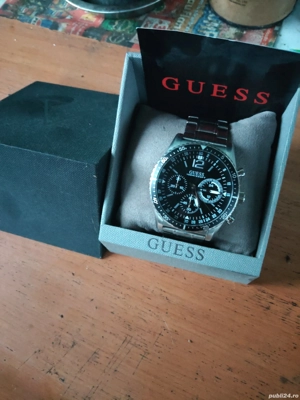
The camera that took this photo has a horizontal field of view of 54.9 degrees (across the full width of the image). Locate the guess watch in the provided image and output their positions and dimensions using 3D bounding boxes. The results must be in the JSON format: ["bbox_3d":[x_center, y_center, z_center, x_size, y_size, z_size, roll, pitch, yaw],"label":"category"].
[{"bbox_3d":[0.029,-0.014,0.175,0.049,0.066,0.055,12,14,5],"label":"guess watch"}]

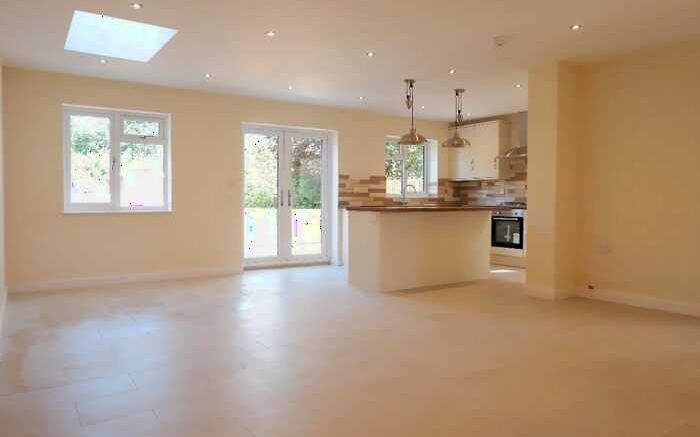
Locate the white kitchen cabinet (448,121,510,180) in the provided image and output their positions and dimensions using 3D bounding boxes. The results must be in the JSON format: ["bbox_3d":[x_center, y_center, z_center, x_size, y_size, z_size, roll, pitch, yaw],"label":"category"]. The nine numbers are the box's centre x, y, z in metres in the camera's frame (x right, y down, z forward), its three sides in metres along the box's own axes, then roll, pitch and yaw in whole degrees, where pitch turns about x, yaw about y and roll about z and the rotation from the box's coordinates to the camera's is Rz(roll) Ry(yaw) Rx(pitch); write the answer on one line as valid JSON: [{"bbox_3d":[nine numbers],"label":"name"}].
[{"bbox_3d":[2.268,-1.143,8.224,0.315,0.951,1.172,-1,2,-33],"label":"white kitchen cabinet"}]

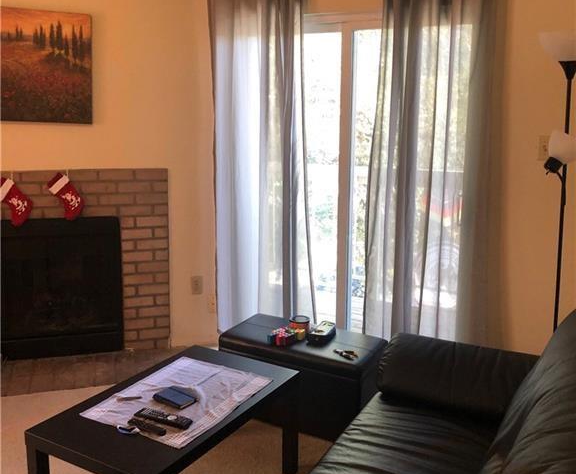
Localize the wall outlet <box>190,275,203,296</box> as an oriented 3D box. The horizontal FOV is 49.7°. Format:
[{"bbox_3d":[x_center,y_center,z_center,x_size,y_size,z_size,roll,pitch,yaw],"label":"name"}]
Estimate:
[{"bbox_3d":[-0.575,0.309,3.944,0.072,0.117,0.014,-3,12,-17],"label":"wall outlet"}]

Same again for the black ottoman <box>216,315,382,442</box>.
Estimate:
[{"bbox_3d":[0.071,0.701,3.136,0.773,0.400,0.390,7,13,30],"label":"black ottoman"}]

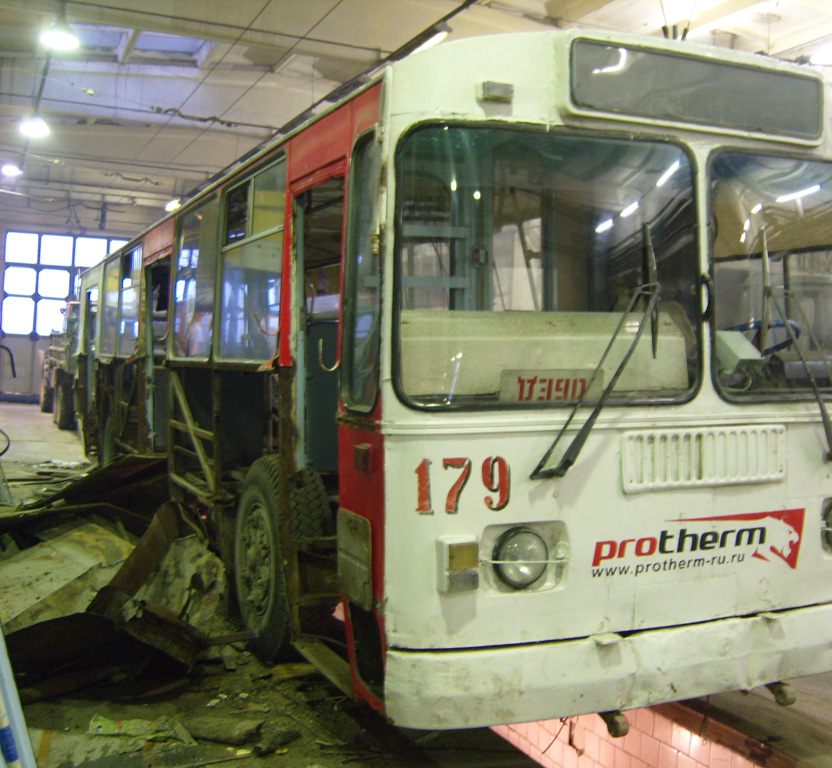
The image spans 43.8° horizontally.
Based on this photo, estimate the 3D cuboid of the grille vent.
[{"bbox_3d":[1.131,0.292,4.030,0.790,0.228,0.040,0,2,-24],"label":"grille vent"}]

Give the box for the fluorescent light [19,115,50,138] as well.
[{"bbox_3d":[-7.738,-5.223,21.000,0.550,0.420,0.550,1,2,-24],"label":"fluorescent light"}]

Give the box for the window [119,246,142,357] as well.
[{"bbox_3d":[-2.613,-0.735,9.458,0.050,1.000,1.330,0,2,-24],"label":"window"}]

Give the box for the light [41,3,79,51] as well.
[{"bbox_3d":[-5.165,-5.165,15.000,0.500,0.500,0.500,1,2,-24],"label":"light"}]

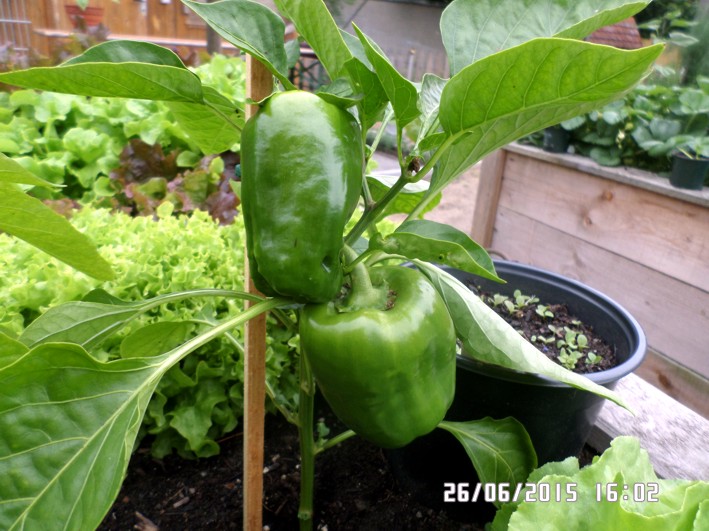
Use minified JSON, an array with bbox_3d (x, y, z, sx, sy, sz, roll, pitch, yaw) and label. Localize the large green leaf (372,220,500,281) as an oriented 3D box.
[{"bbox_3d":[0.048,-0.009,0.293,0.078,0.024,0.035,16,24,-7],"label":"large green leaf"}]

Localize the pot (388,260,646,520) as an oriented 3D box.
[{"bbox_3d":[0.140,0.121,0.526,0.240,0.182,0.240,4,25,-1],"label":"pot"}]

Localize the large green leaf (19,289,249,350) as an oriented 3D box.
[{"bbox_3d":[-0.145,0.037,0.335,0.142,0.028,0.050,-13,24,6],"label":"large green leaf"}]

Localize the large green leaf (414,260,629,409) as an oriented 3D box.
[{"bbox_3d":[0.103,0.043,0.315,0.148,0.030,0.048,34,25,-7],"label":"large green leaf"}]

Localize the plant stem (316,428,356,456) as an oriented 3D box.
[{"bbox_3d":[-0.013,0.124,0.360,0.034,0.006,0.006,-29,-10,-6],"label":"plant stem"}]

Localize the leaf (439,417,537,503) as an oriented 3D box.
[{"bbox_3d":[0.096,0.139,0.365,0.068,0.024,0.052,47,50,6],"label":"leaf"}]

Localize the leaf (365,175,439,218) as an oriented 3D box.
[{"bbox_3d":[0.032,-0.045,0.330,0.046,0.016,0.040,6,24,-12],"label":"leaf"}]

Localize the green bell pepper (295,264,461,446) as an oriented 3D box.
[{"bbox_3d":[0.013,0.049,0.287,0.084,0.090,0.084,-5,25,4],"label":"green bell pepper"}]

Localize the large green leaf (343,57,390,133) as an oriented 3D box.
[{"bbox_3d":[0.007,-0.097,0.287,0.026,0.042,0.018,-3,19,3],"label":"large green leaf"}]

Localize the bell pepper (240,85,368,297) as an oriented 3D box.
[{"bbox_3d":[-0.027,-0.038,0.273,0.062,0.108,0.062,4,22,-1],"label":"bell pepper"}]

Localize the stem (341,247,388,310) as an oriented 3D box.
[{"bbox_3d":[0.005,0.007,0.277,0.016,0.034,0.016,-29,18,0],"label":"stem"}]

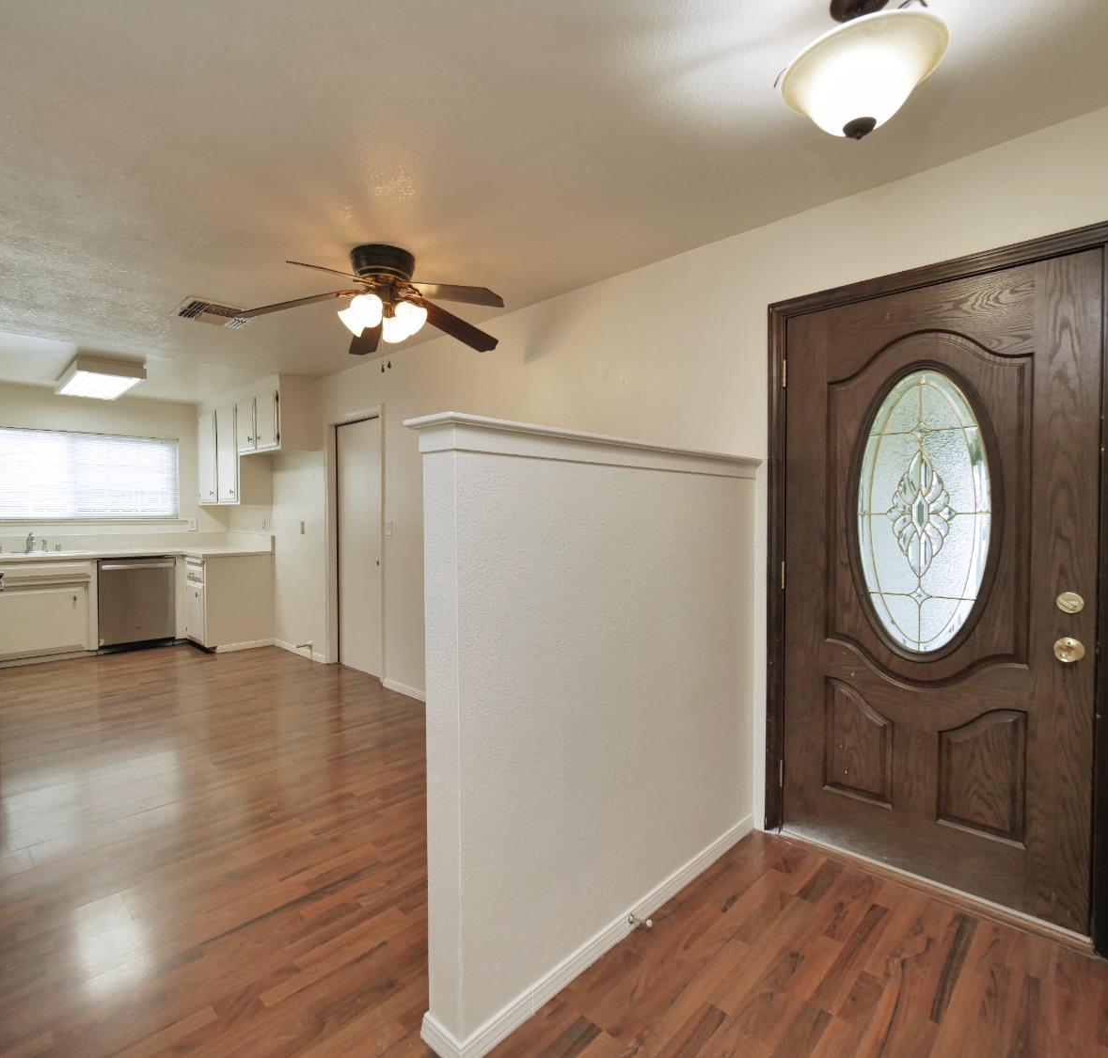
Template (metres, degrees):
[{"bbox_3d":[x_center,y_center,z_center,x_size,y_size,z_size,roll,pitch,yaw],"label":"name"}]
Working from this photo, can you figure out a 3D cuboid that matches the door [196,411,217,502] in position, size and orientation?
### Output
[{"bbox_3d":[-3.693,-0.748,6.076,0.580,0.950,0.030,1,2,44],"label":"door"}]

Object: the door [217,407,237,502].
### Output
[{"bbox_3d":[-3.150,-0.714,5.508,0.560,0.940,0.030,1,2,42],"label":"door"}]

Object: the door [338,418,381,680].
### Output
[{"bbox_3d":[-1.601,0.155,4.674,0.690,2.030,0.045,1,2,42],"label":"door"}]

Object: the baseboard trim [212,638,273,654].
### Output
[{"bbox_3d":[-2.917,1.117,5.410,0.510,0.085,0.015,-1,2,-45],"label":"baseboard trim"}]

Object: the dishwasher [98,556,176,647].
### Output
[{"bbox_3d":[-4.119,0.701,5.566,0.600,0.830,0.580,-1,2,-45],"label":"dishwasher"}]

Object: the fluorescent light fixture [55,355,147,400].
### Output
[{"bbox_3d":[-3.851,-1.246,4.815,1.190,0.110,0.430,1,2,42],"label":"fluorescent light fixture"}]

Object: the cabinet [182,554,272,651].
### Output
[{"bbox_3d":[-3.183,0.700,5.580,0.620,0.910,0.600,1,2,42],"label":"cabinet"}]

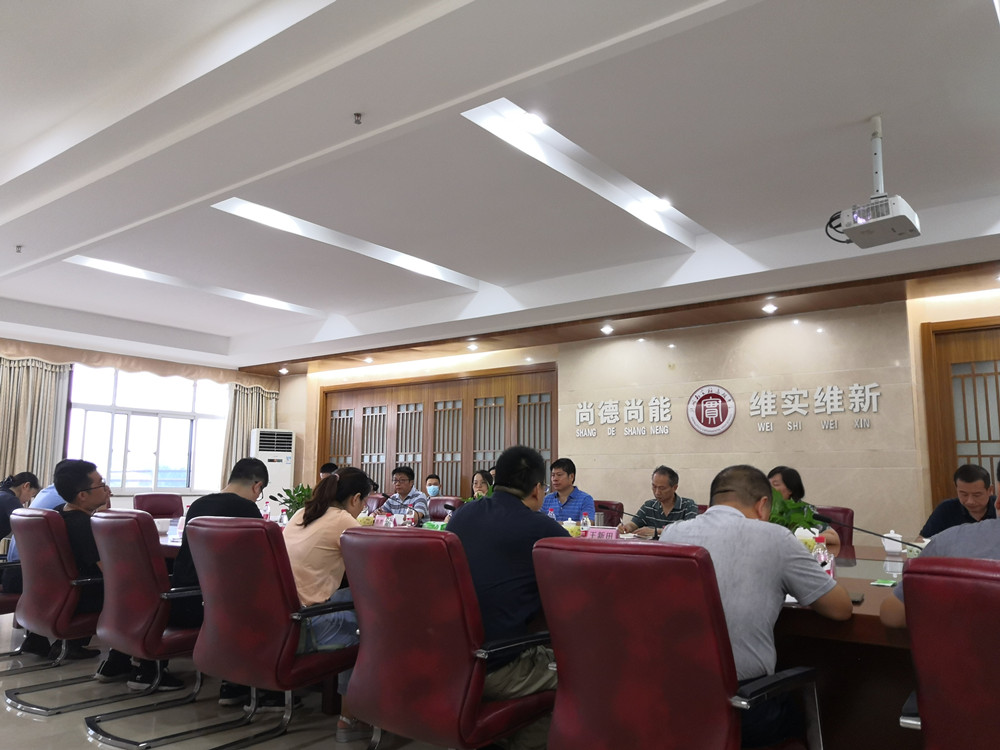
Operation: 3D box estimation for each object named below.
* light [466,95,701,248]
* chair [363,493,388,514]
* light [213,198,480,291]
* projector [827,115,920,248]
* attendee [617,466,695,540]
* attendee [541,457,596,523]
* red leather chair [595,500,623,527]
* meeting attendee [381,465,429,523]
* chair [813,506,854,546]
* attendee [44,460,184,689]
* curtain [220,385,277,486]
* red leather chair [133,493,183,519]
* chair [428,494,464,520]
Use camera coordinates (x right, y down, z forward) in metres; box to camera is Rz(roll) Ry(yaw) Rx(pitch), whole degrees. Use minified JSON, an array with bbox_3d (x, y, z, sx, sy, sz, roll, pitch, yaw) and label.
[{"bbox_3d":[0.721,-1.071,4.433,0.252,0.100,2.568,-6,-10,37],"label":"light"},{"bbox_3d":[-1.355,1.722,7.898,0.600,0.960,0.680,-6,-10,37],"label":"chair"},{"bbox_3d":[-0.856,-0.915,5.629,0.252,0.100,2.568,-6,-10,37],"label":"light"},{"bbox_3d":[1.997,-1.061,4.118,0.340,0.660,0.280,-7,-11,44],"label":"projector"},{"bbox_3d":[1.128,1.257,5.475,0.580,1.250,0.800,-6,-10,37],"label":"attendee"},{"bbox_3d":[0.496,1.312,6.127,0.520,1.310,0.720,-6,-10,37],"label":"attendee"},{"bbox_3d":[0.677,1.526,6.337,0.600,0.960,0.680,-6,-10,37],"label":"red leather chair"},{"bbox_3d":[-0.845,1.399,6.636,0.560,1.270,0.820,-6,-10,37],"label":"meeting attendee"},{"bbox_3d":[2.061,1.392,5.274,0.600,0.960,0.680,-6,-10,37],"label":"chair"},{"bbox_3d":[-2.176,1.092,4.325,0.760,1.230,0.550,7,-10,-40],"label":"attendee"},{"bbox_3d":[-3.182,1.302,9.957,0.160,2.360,0.800,-6,-10,37],"label":"curtain"},{"bbox_3d":[-3.206,1.651,7.508,0.660,0.980,0.570,-6,-10,37],"label":"red leather chair"},{"bbox_3d":[-0.643,1.653,7.351,0.600,0.960,0.680,-6,-10,37],"label":"chair"}]

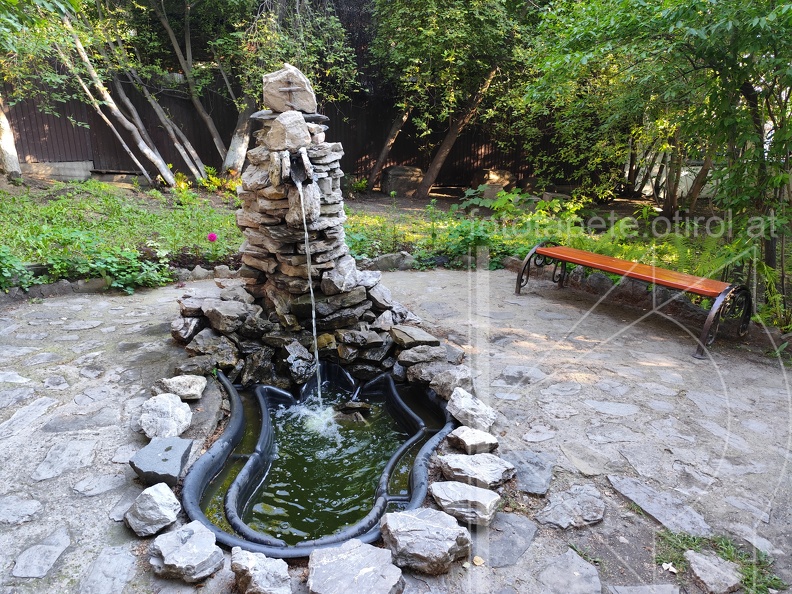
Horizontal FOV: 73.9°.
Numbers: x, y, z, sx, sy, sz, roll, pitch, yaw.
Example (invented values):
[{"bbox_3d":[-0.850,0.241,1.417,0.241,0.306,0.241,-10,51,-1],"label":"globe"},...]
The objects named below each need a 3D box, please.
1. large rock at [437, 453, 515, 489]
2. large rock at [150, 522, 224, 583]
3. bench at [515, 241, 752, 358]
[{"bbox_3d":[0.380,0.817,2.491,0.325,0.100,0.185,5,18,15],"label":"large rock"},{"bbox_3d":[-0.736,0.897,1.865,0.240,0.124,0.189,-7,15,-19],"label":"large rock"},{"bbox_3d":[2.060,-0.082,4.801,0.720,0.510,1.880,-10,20,-33],"label":"bench"}]

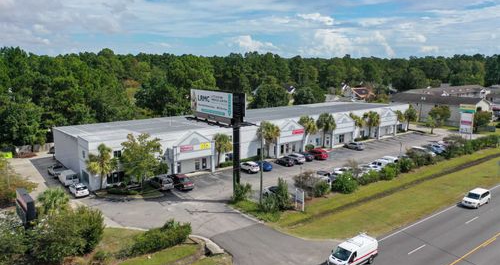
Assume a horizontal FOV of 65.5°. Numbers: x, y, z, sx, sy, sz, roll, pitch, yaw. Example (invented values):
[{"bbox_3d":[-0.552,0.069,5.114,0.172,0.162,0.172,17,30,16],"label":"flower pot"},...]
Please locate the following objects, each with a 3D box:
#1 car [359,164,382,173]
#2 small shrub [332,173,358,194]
[{"bbox_3d":[20.286,6.350,66.049,1.850,1.500,4.600,-8,13,-37],"label":"car"},{"bbox_3d":[13.993,7.355,56.872,3.750,2.810,3.370,-8,13,-37],"label":"small shrub"}]

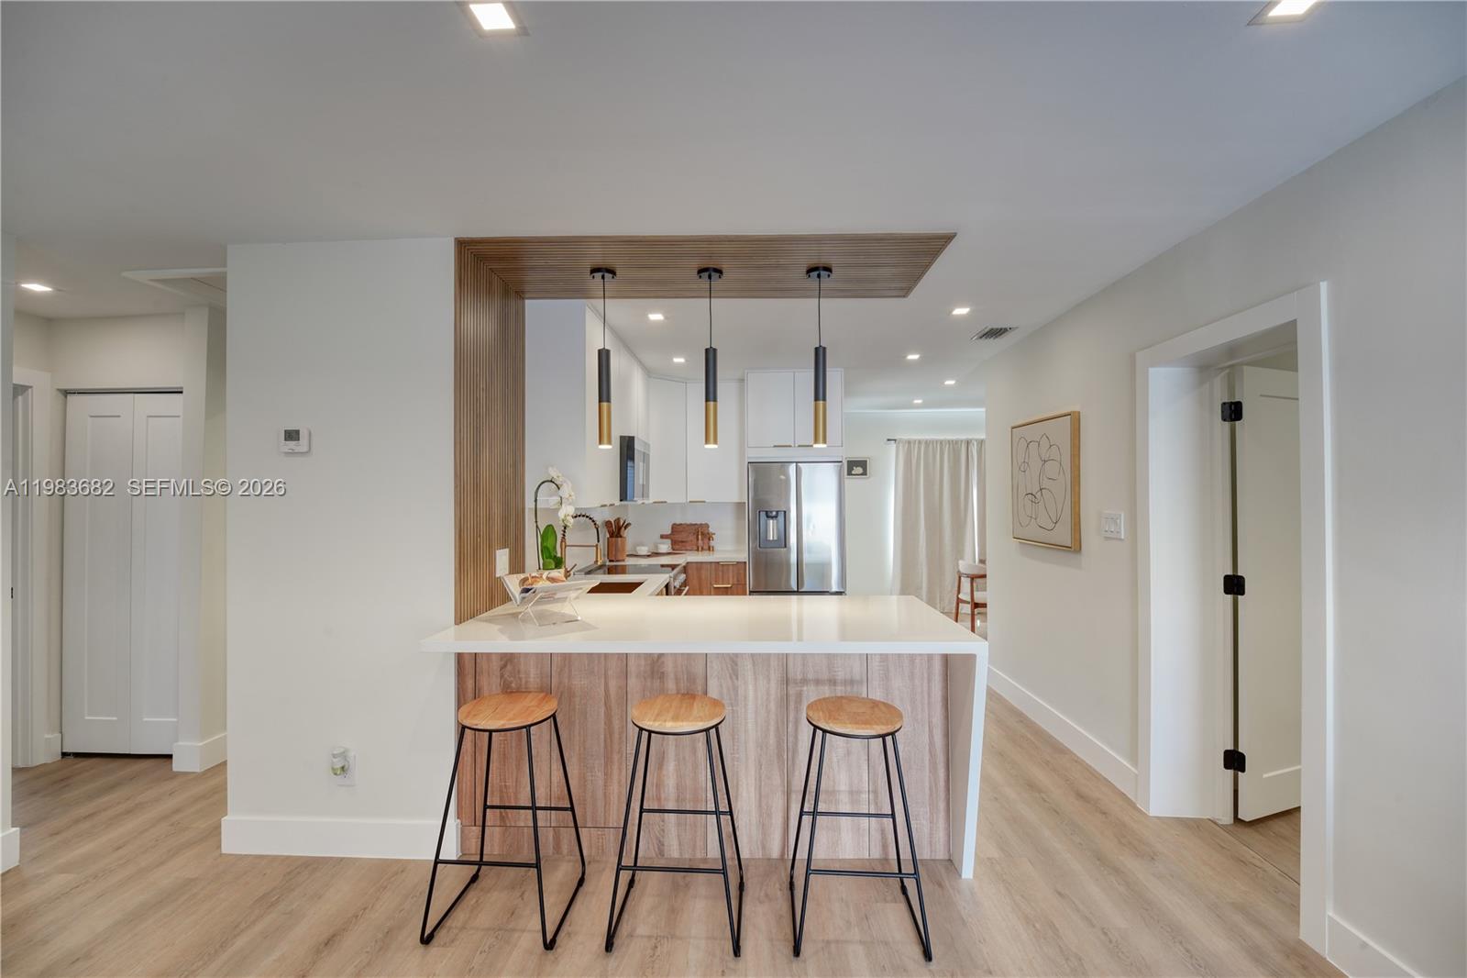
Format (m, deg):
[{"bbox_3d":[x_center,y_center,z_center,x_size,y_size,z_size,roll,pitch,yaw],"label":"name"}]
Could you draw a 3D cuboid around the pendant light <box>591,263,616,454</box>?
[{"bbox_3d":[-0.578,-0.585,2.560,0.117,0.787,0.117,0,-1,2],"label":"pendant light"}]

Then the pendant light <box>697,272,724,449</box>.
[{"bbox_3d":[-0.100,-0.581,2.545,0.117,0.782,0.117,0,-1,2],"label":"pendant light"}]

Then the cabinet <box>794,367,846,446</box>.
[{"bbox_3d":[0.708,-0.659,4.961,0.406,0.650,0.600,0,-1,2],"label":"cabinet"}]

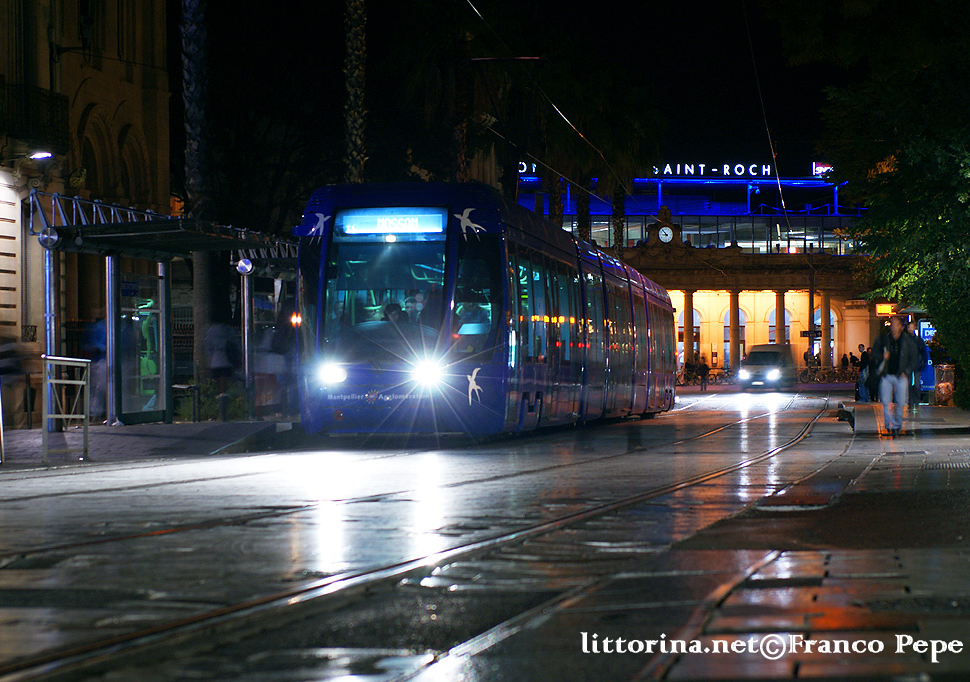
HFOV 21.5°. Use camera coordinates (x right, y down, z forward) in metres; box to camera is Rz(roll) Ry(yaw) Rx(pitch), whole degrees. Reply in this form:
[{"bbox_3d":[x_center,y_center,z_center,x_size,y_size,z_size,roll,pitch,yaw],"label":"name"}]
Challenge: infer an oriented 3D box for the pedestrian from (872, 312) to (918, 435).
[{"bbox_3d":[6.033,0.530,37.700,0.600,1.770,0.420,0,0,10],"label":"pedestrian"}]

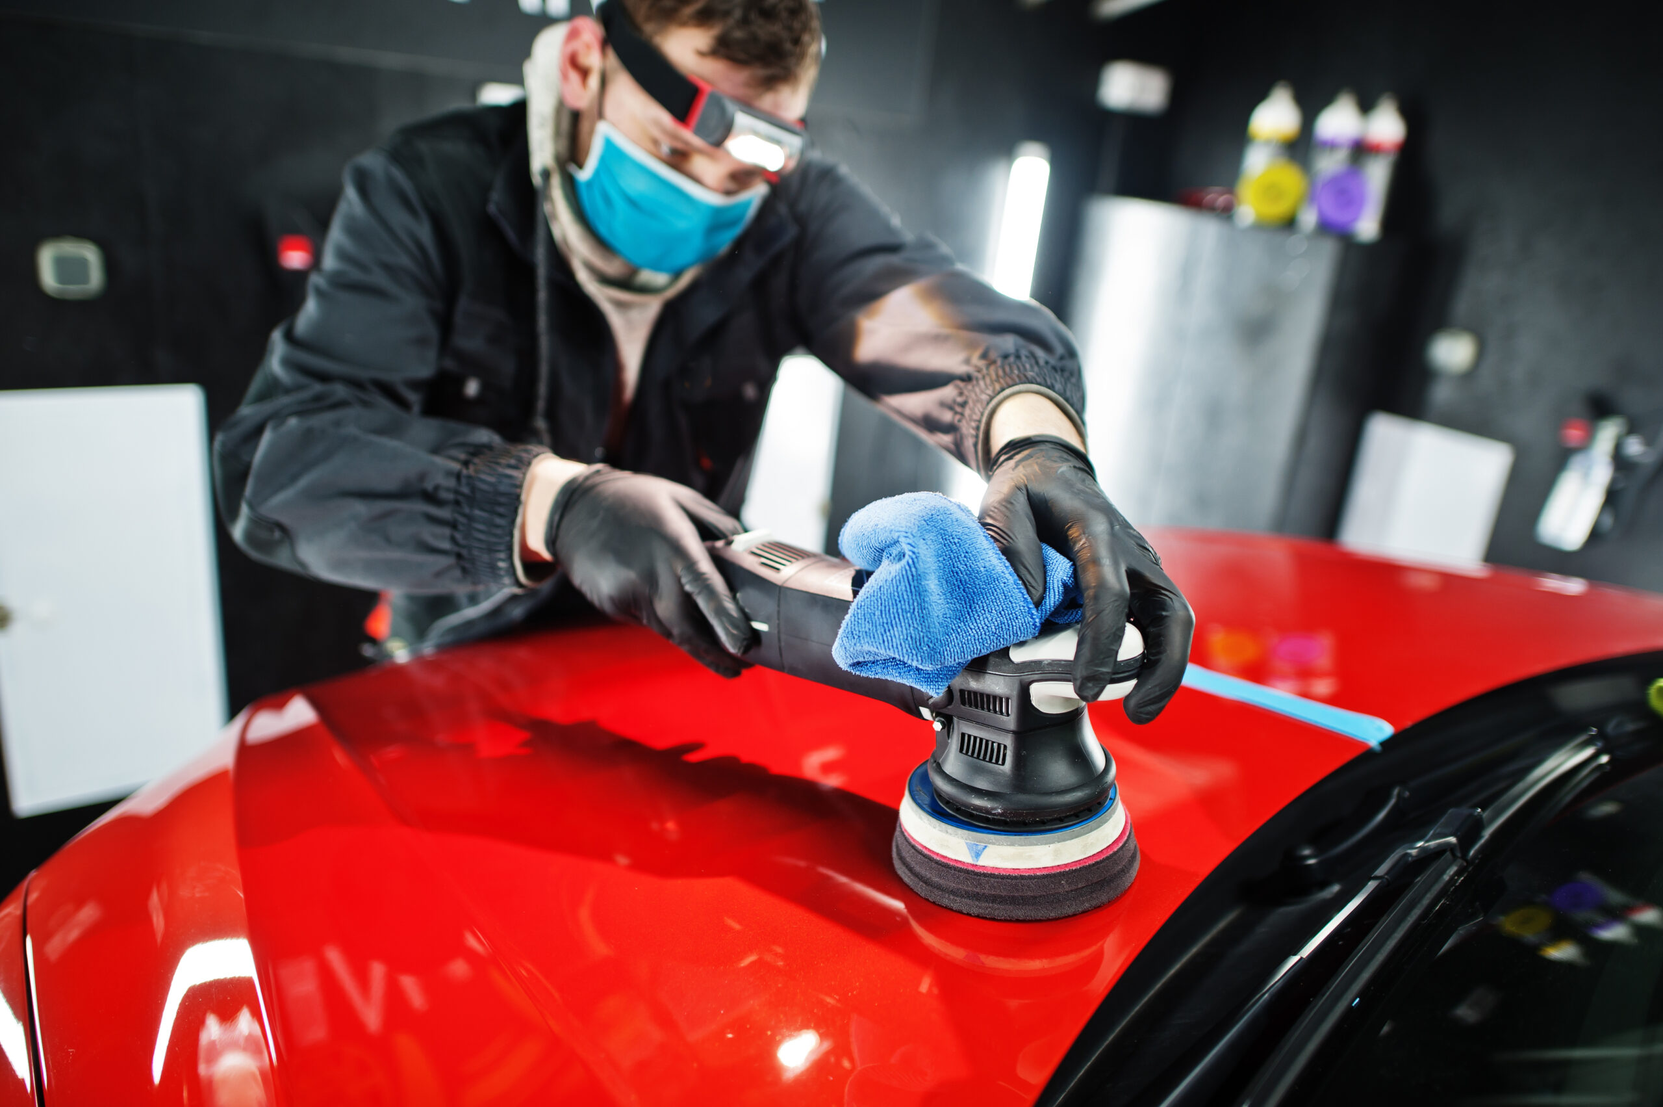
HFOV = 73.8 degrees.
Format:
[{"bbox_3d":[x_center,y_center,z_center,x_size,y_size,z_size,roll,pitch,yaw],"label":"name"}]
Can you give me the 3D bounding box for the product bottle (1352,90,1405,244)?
[{"bbox_3d":[1.062,-0.753,2.170,0.082,0.260,0.082,12,18,22],"label":"product bottle"}]

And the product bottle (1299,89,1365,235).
[{"bbox_3d":[0.968,-0.750,2.130,0.082,0.260,0.082,12,17,20],"label":"product bottle"}]

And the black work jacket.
[{"bbox_3d":[-0.195,-0.039,0.952,0.578,0.573,0.624,1,29,-14],"label":"black work jacket"}]

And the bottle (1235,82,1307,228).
[{"bbox_3d":[0.844,-0.762,2.120,0.082,0.260,0.082,11,17,18],"label":"bottle"}]

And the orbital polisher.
[{"bbox_3d":[0.012,0.089,0.734,0.385,0.175,0.152,7,19,33],"label":"orbital polisher"}]

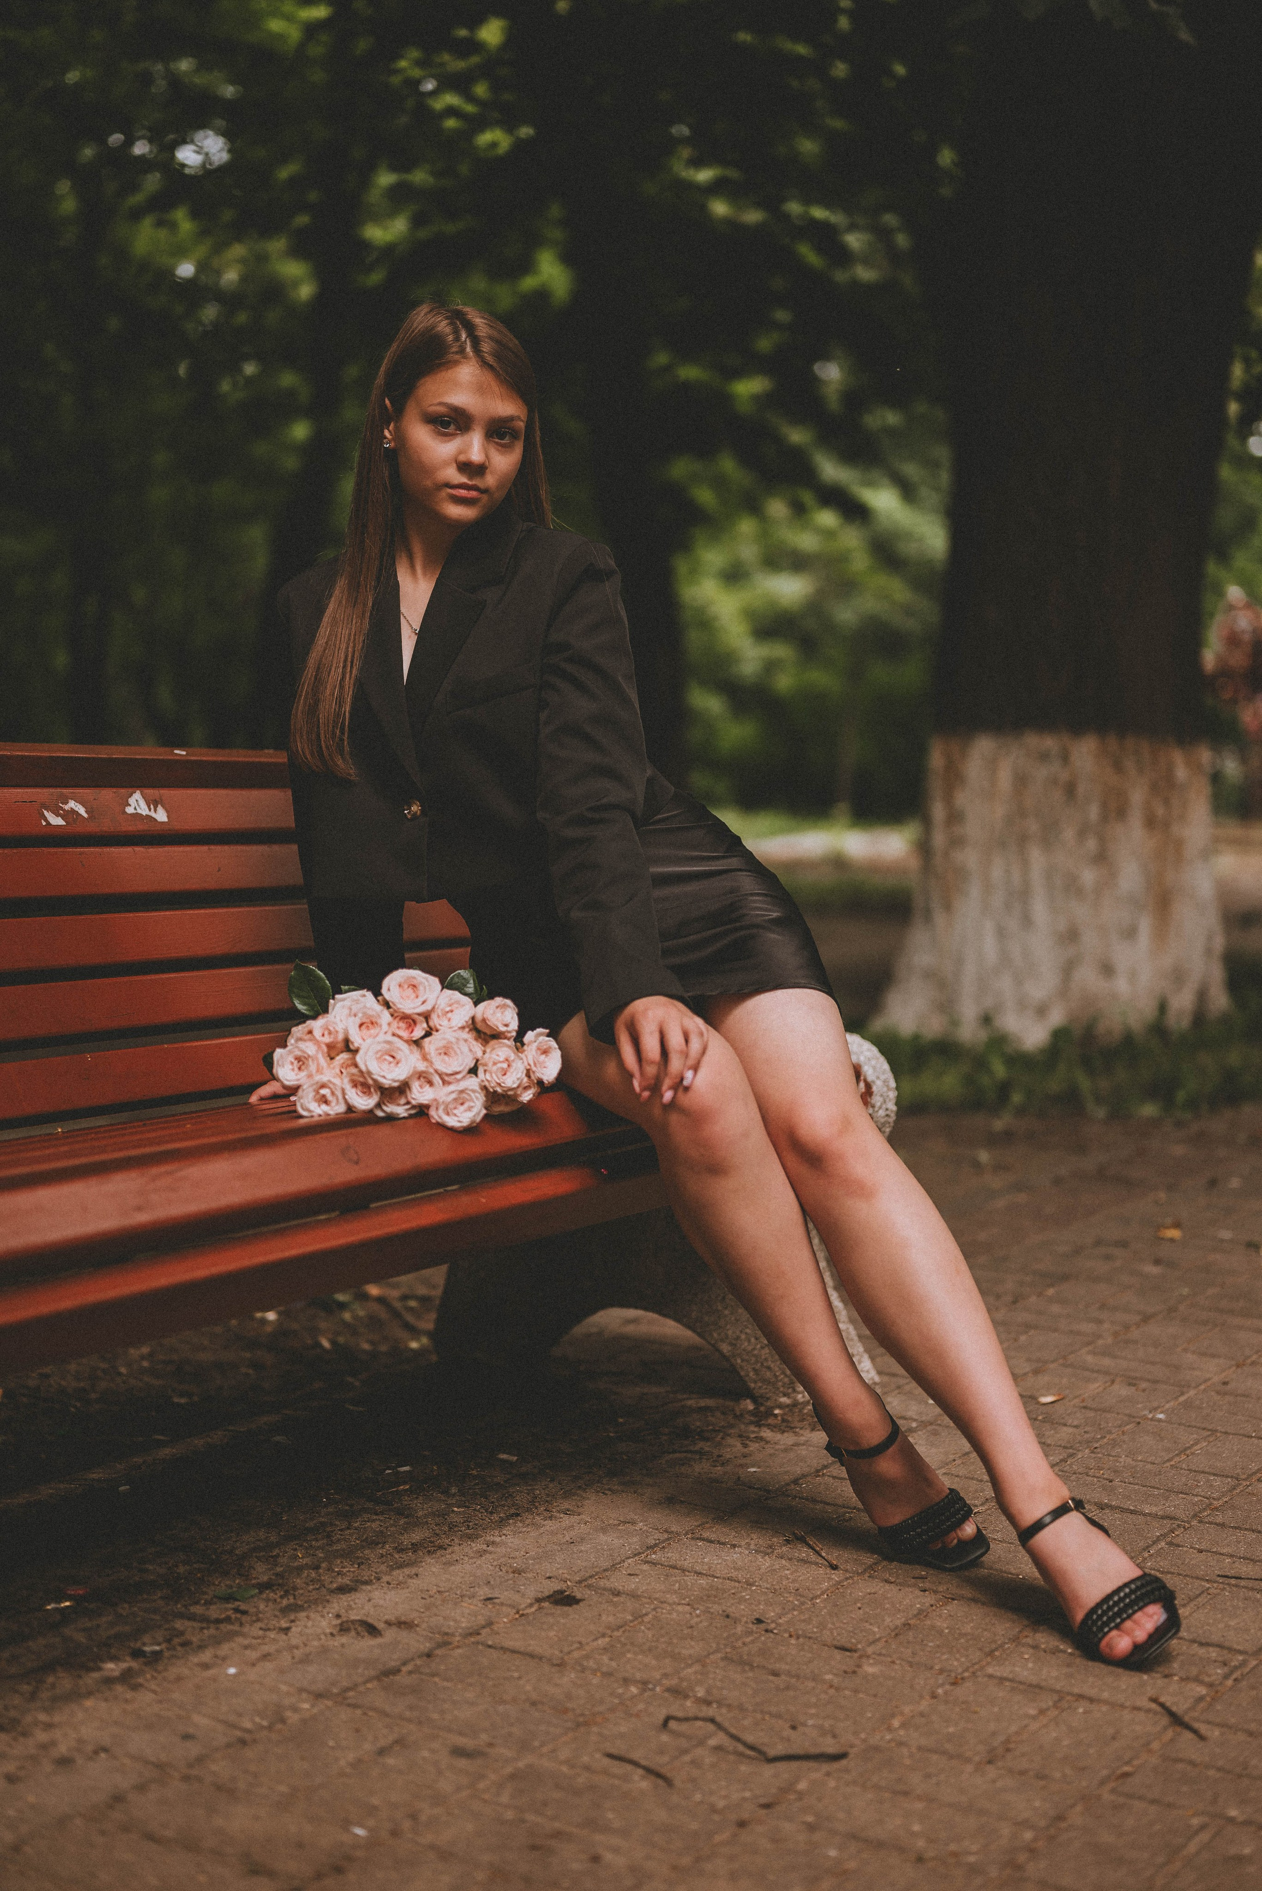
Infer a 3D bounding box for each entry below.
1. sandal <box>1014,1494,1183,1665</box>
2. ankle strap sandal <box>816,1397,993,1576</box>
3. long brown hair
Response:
[{"bbox_3d":[0.430,0.565,2.400,0.088,0.135,0.205,-12,7,-15],"label":"sandal"},{"bbox_3d":[0.273,0.537,2.640,0.088,0.137,0.205,-11,8,-20],"label":"ankle strap sandal"},{"bbox_3d":[-0.212,-0.415,2.700,0.210,0.480,0.220,5,3,-18],"label":"long brown hair"}]

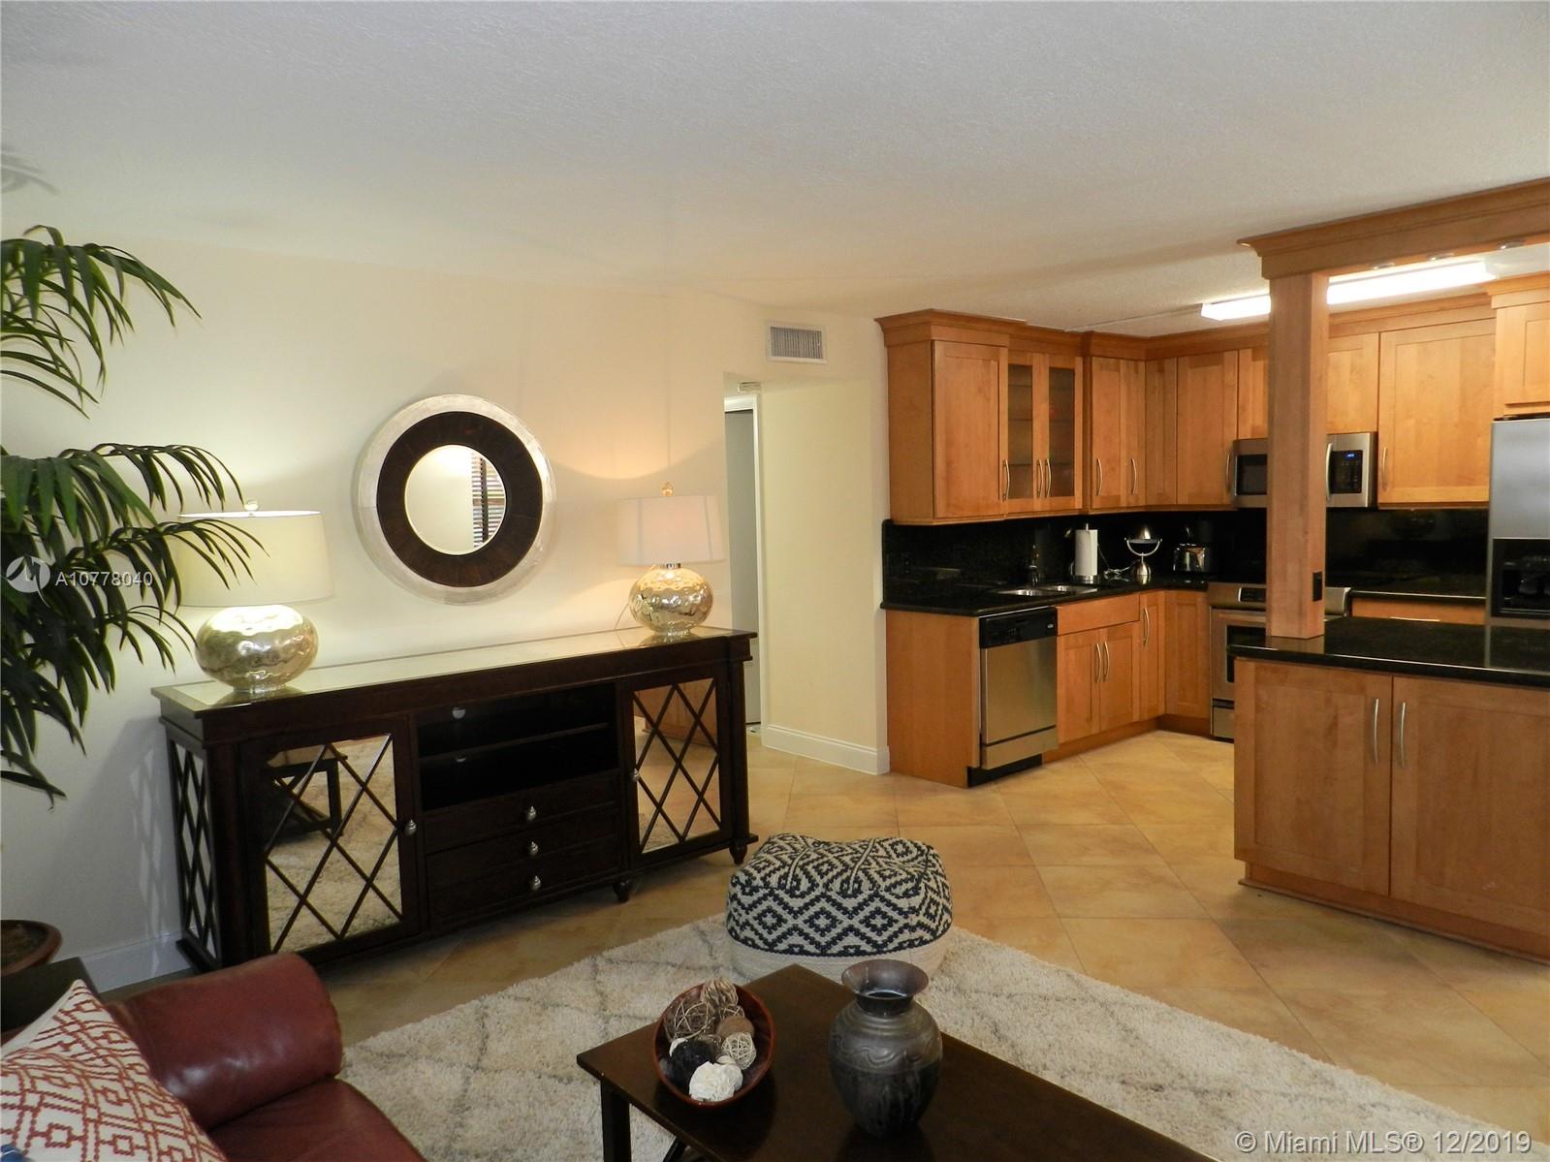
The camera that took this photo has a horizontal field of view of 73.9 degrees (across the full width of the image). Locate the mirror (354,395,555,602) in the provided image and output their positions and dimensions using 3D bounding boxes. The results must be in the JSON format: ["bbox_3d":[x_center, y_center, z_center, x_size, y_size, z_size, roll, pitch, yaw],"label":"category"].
[{"bbox_3d":[-1.206,-0.311,3.940,0.780,0.790,0.060,-6,6,-39],"label":"mirror"}]

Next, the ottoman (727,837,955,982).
[{"bbox_3d":[0.238,1.041,3.359,0.630,0.340,0.510,-1,5,14],"label":"ottoman"}]

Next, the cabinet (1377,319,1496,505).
[{"bbox_3d":[3.531,-0.848,5.362,0.330,0.925,0.590,-6,6,-39],"label":"cabinet"}]

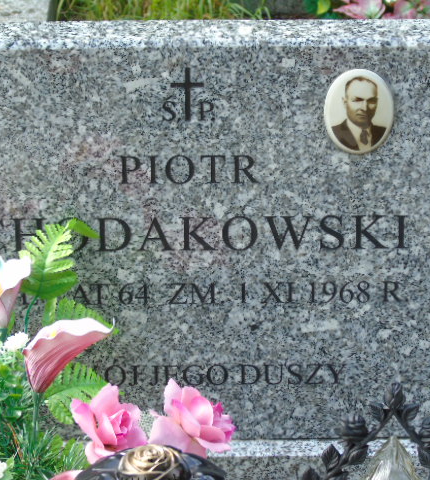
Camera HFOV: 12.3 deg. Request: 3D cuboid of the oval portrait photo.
[{"bbox_3d":[0.145,-0.130,2.020,0.070,0.090,0.009,0,22,0],"label":"oval portrait photo"}]

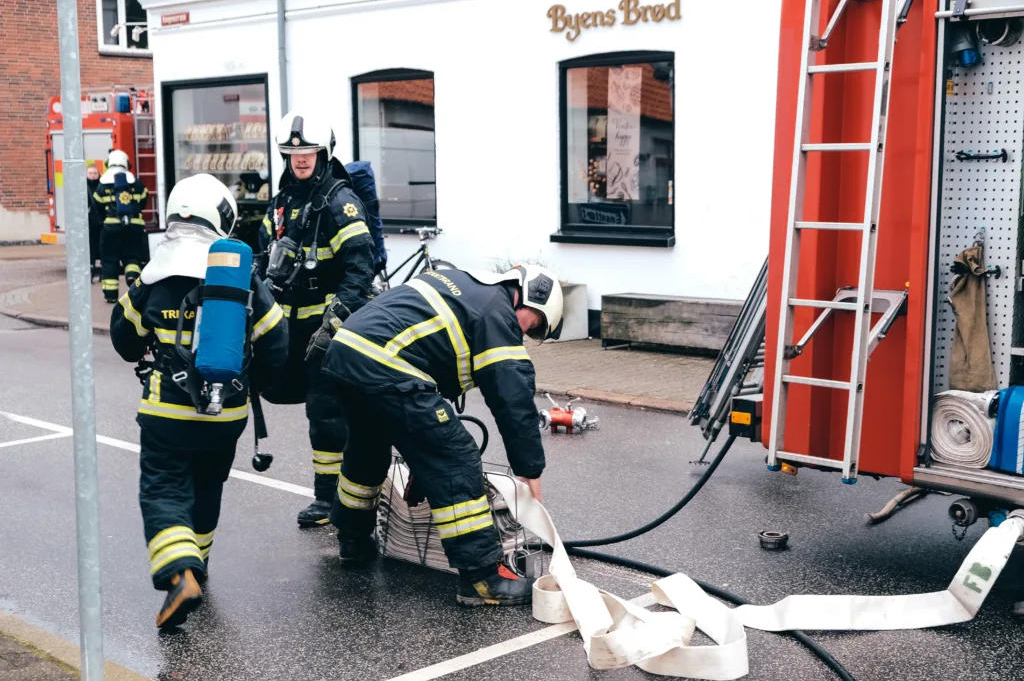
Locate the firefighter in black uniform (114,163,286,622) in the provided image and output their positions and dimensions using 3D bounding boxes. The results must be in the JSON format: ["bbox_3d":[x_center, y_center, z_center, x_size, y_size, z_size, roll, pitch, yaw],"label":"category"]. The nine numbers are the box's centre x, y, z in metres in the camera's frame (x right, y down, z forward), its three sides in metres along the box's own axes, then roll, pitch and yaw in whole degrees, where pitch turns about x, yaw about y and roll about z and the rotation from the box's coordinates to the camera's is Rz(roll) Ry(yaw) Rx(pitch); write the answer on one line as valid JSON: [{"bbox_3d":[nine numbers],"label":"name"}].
[{"bbox_3d":[-1.181,0.179,5.481,0.620,1.660,0.700,-4,8,-28],"label":"firefighter in black uniform"}]

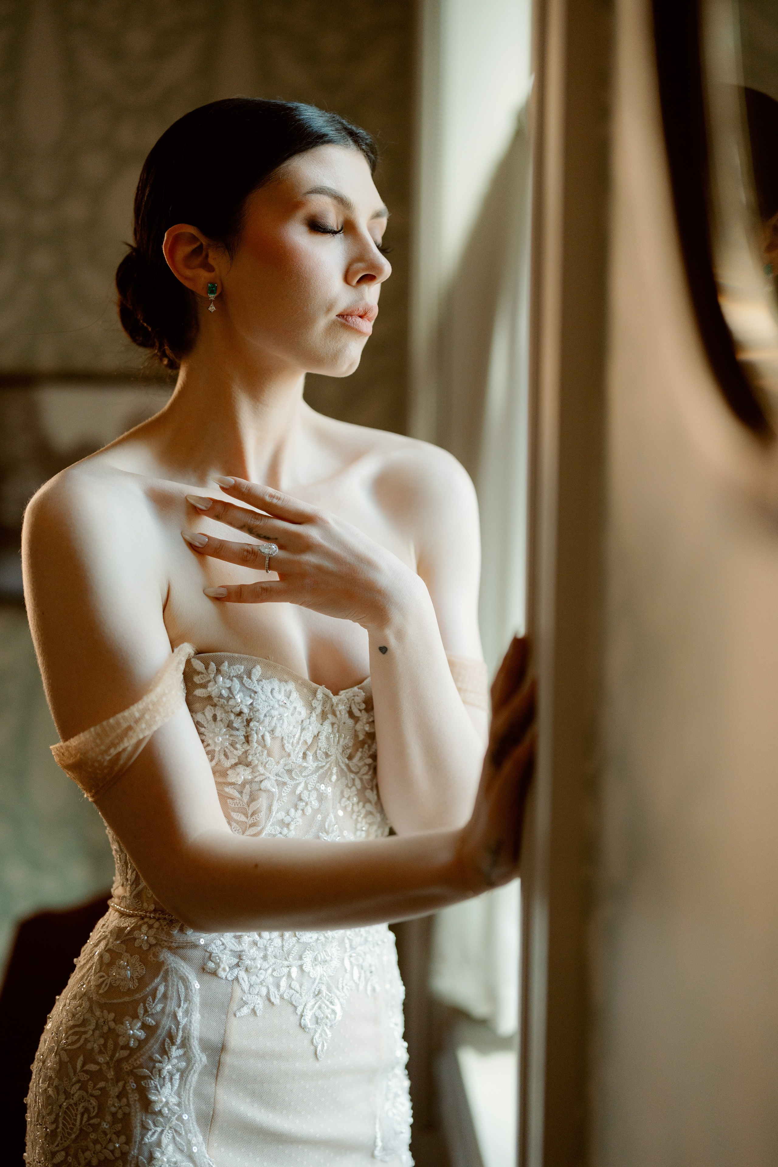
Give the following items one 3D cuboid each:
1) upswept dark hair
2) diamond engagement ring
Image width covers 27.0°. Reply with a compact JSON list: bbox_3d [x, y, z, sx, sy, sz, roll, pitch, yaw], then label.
[{"bbox_3d":[-0.113,-0.272,1.255,0.210,0.205,0.165,4,7,29],"label":"upswept dark hair"},{"bbox_3d":[-0.085,-0.018,1.181,0.015,0.020,0.024,10,-30,17],"label":"diamond engagement ring"}]

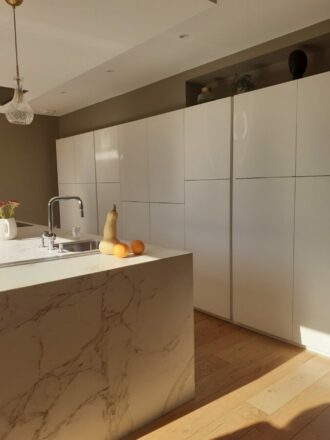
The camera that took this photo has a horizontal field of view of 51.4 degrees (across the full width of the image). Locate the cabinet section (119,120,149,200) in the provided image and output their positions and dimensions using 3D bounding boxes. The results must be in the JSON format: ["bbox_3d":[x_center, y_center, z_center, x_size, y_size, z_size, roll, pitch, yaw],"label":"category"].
[{"bbox_3d":[-0.381,-0.710,4.230,0.025,0.981,0.586,-6,8,-42],"label":"cabinet section"}]

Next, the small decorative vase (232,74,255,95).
[{"bbox_3d":[0.714,-1.215,3.123,0.180,0.205,0.180,-6,8,-42],"label":"small decorative vase"}]

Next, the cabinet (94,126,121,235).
[{"bbox_3d":[-0.553,-0.218,4.914,0.600,2.088,0.597,-6,8,-42],"label":"cabinet"}]

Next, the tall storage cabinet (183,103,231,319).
[{"bbox_3d":[0.632,-0.108,3.600,0.600,2.088,0.589,-6,8,-42],"label":"tall storage cabinet"}]

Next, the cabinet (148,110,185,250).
[{"bbox_3d":[0.236,-0.145,4.038,0.600,2.088,0.594,-6,8,-42],"label":"cabinet"}]

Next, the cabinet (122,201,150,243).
[{"bbox_3d":[-0.150,0.307,4.524,0.600,1.107,0.586,-6,8,-42],"label":"cabinet"}]

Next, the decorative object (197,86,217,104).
[{"bbox_3d":[0.419,-1.241,3.465,0.175,0.200,0.175,-6,8,-42],"label":"decorative object"}]

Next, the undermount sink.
[{"bbox_3d":[-0.563,0.276,2.423,0.400,0.190,0.450,-6,8,-42],"label":"undermount sink"}]

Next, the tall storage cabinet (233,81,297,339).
[{"bbox_3d":[1.051,-0.070,3.136,0.600,2.088,0.605,-6,8,-42],"label":"tall storage cabinet"}]

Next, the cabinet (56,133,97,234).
[{"bbox_3d":[-1.164,-0.275,5.590,0.600,2.088,1.230,-6,8,-42],"label":"cabinet"}]

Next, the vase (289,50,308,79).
[{"bbox_3d":[1.055,-1.203,2.713,0.152,0.250,0.152,-6,8,-42],"label":"vase"}]

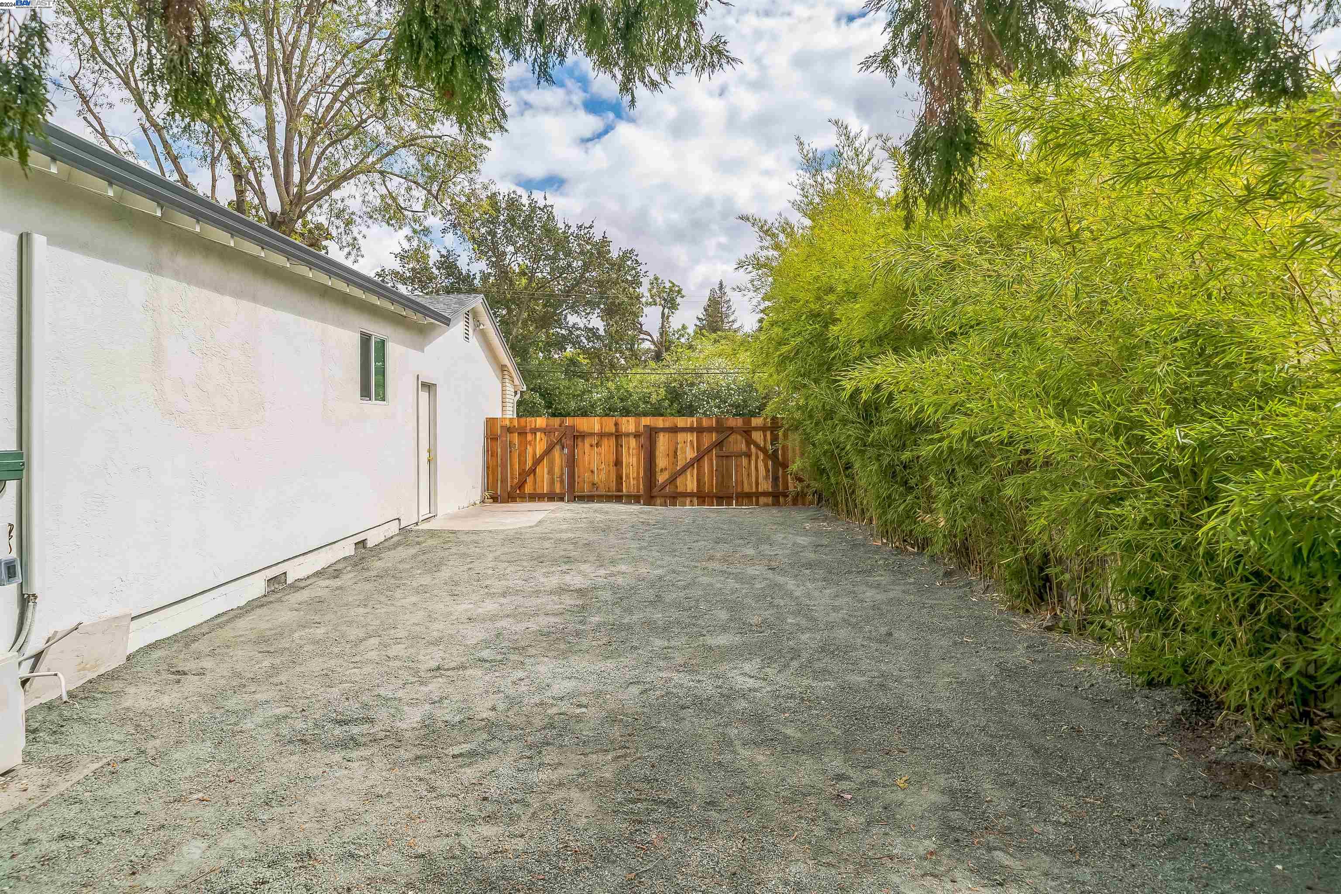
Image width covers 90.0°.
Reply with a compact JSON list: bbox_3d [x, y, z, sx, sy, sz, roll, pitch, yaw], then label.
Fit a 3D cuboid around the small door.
[{"bbox_3d":[-3.765,0.060,10.330,0.090,2.060,0.750,0,1,-1],"label":"small door"}]

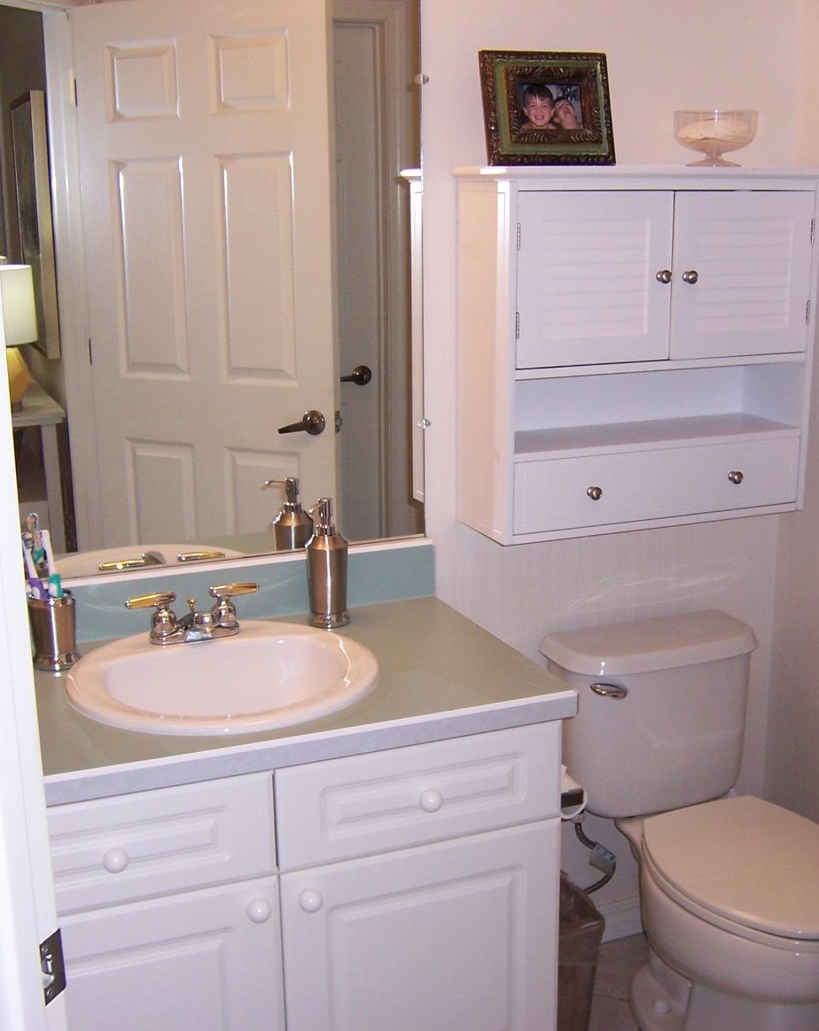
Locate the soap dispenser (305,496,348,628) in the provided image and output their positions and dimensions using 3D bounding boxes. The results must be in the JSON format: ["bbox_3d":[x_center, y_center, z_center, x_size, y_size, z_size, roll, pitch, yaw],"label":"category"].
[{"bbox_3d":[-0.148,0.083,2.248,0.073,0.220,0.091,5,14,25],"label":"soap dispenser"}]

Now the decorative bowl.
[{"bbox_3d":[0.549,-0.675,2.351,0.149,0.096,0.149,-1,13,0],"label":"decorative bowl"}]

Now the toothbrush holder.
[{"bbox_3d":[-0.562,0.181,2.079,0.074,0.115,0.074,-6,14,-21],"label":"toothbrush holder"}]

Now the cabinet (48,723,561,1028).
[{"bbox_3d":[-0.282,0.662,2.120,0.881,0.766,0.561,-6,14,-21],"label":"cabinet"}]

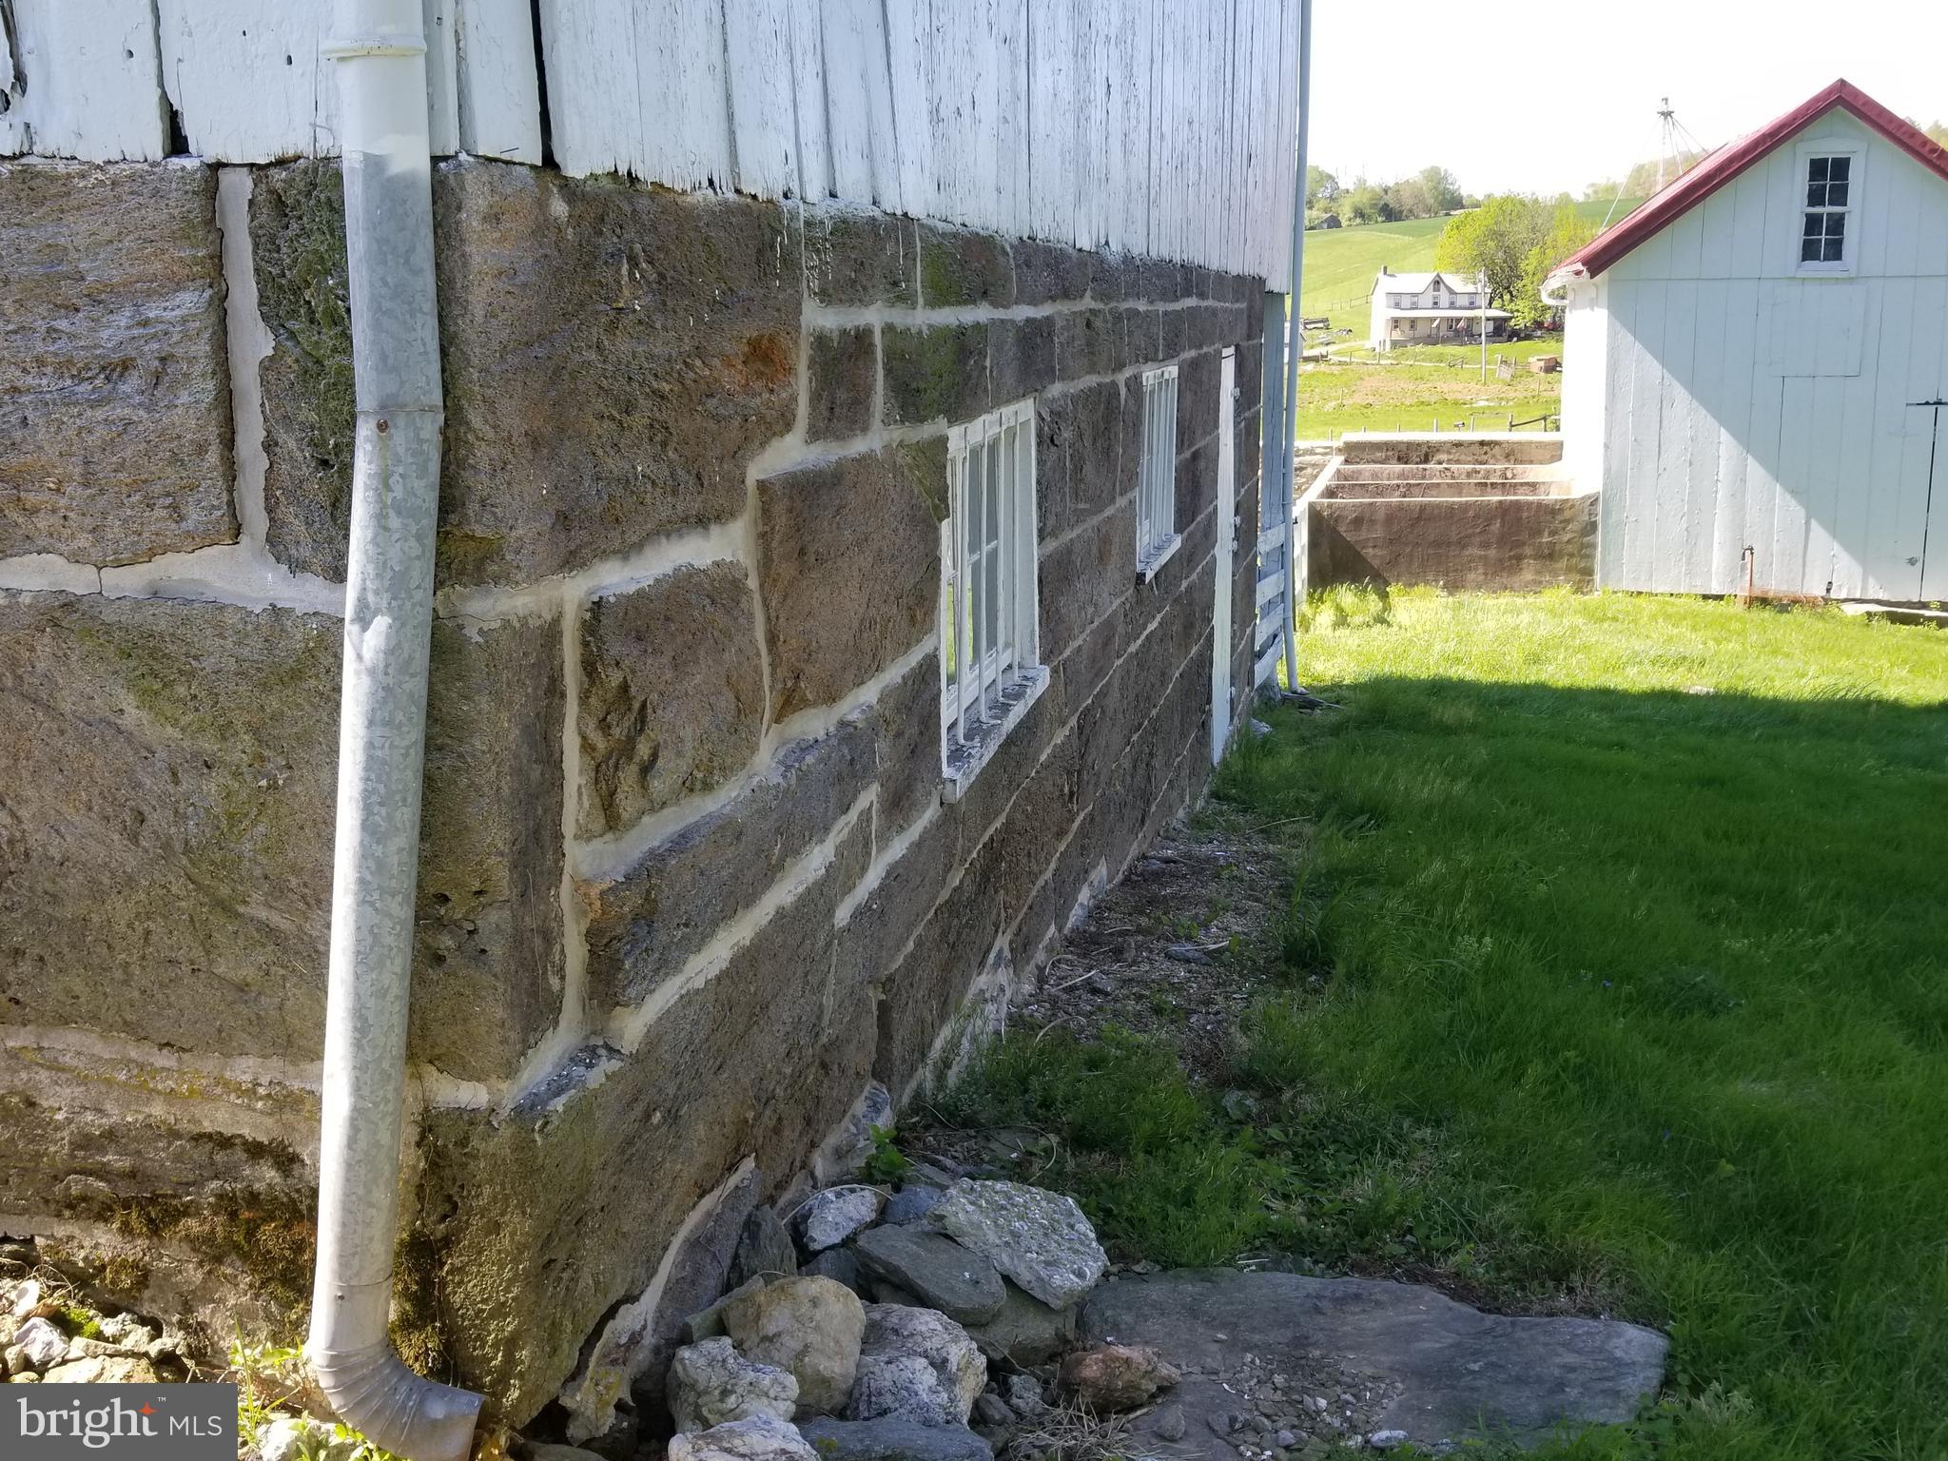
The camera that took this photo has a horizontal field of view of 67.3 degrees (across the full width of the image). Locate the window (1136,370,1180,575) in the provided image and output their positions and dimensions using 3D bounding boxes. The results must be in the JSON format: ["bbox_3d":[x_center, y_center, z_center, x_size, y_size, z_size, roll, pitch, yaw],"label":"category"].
[{"bbox_3d":[0.696,-1.046,5.884,0.120,0.790,0.880,3,16,16],"label":"window"}]

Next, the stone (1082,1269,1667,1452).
[{"bbox_3d":[0.577,0.921,2.075,0.850,0.080,0.430,-1,15,2],"label":"stone"}]

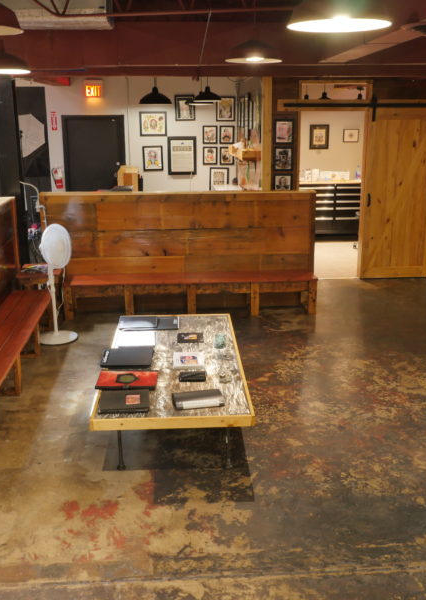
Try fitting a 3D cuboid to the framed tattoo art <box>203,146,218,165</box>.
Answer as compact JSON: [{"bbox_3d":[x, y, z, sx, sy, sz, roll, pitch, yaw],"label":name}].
[{"bbox_3d":[-0.046,-2.832,12.753,0.273,0.337,0.030,-1,15,-3],"label":"framed tattoo art"}]

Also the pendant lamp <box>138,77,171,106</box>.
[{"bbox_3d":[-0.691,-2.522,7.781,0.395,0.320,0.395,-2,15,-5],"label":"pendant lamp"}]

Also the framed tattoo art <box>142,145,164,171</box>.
[{"bbox_3d":[-1.172,-2.768,12.695,0.382,0.474,0.030,-1,15,-3],"label":"framed tattoo art"}]

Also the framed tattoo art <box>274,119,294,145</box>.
[{"bbox_3d":[0.880,-2.073,7.971,0.250,0.299,0.030,-1,15,-3],"label":"framed tattoo art"}]

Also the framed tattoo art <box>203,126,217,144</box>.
[{"bbox_3d":[-0.048,-3.219,12.648,0.282,0.343,0.030,-1,15,-3],"label":"framed tattoo art"}]

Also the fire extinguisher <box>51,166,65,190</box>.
[{"bbox_3d":[-2.917,-2.290,12.217,0.170,0.395,0.150,-1,15,-2],"label":"fire extinguisher"}]

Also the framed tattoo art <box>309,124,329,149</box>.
[{"bbox_3d":[1.859,-2.828,11.247,0.337,0.410,0.030,-1,15,-3],"label":"framed tattoo art"}]

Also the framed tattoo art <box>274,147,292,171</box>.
[{"bbox_3d":[0.863,-1.694,7.799,0.225,0.288,0.030,-2,15,-5],"label":"framed tattoo art"}]

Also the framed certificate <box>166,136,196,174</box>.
[{"bbox_3d":[-0.537,-2.538,11.419,0.500,0.663,0.030,-2,15,-5],"label":"framed certificate"}]

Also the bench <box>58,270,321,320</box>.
[{"bbox_3d":[-0.215,-0.055,6.821,2.560,0.365,0.425,-2,15,-5],"label":"bench"}]

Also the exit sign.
[{"bbox_3d":[-2.262,-4.000,12.261,0.317,0.308,0.080,-1,15,-3],"label":"exit sign"}]

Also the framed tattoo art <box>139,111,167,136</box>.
[{"bbox_3d":[-1.030,-3.049,11.233,0.468,0.409,0.030,-2,15,-5],"label":"framed tattoo art"}]

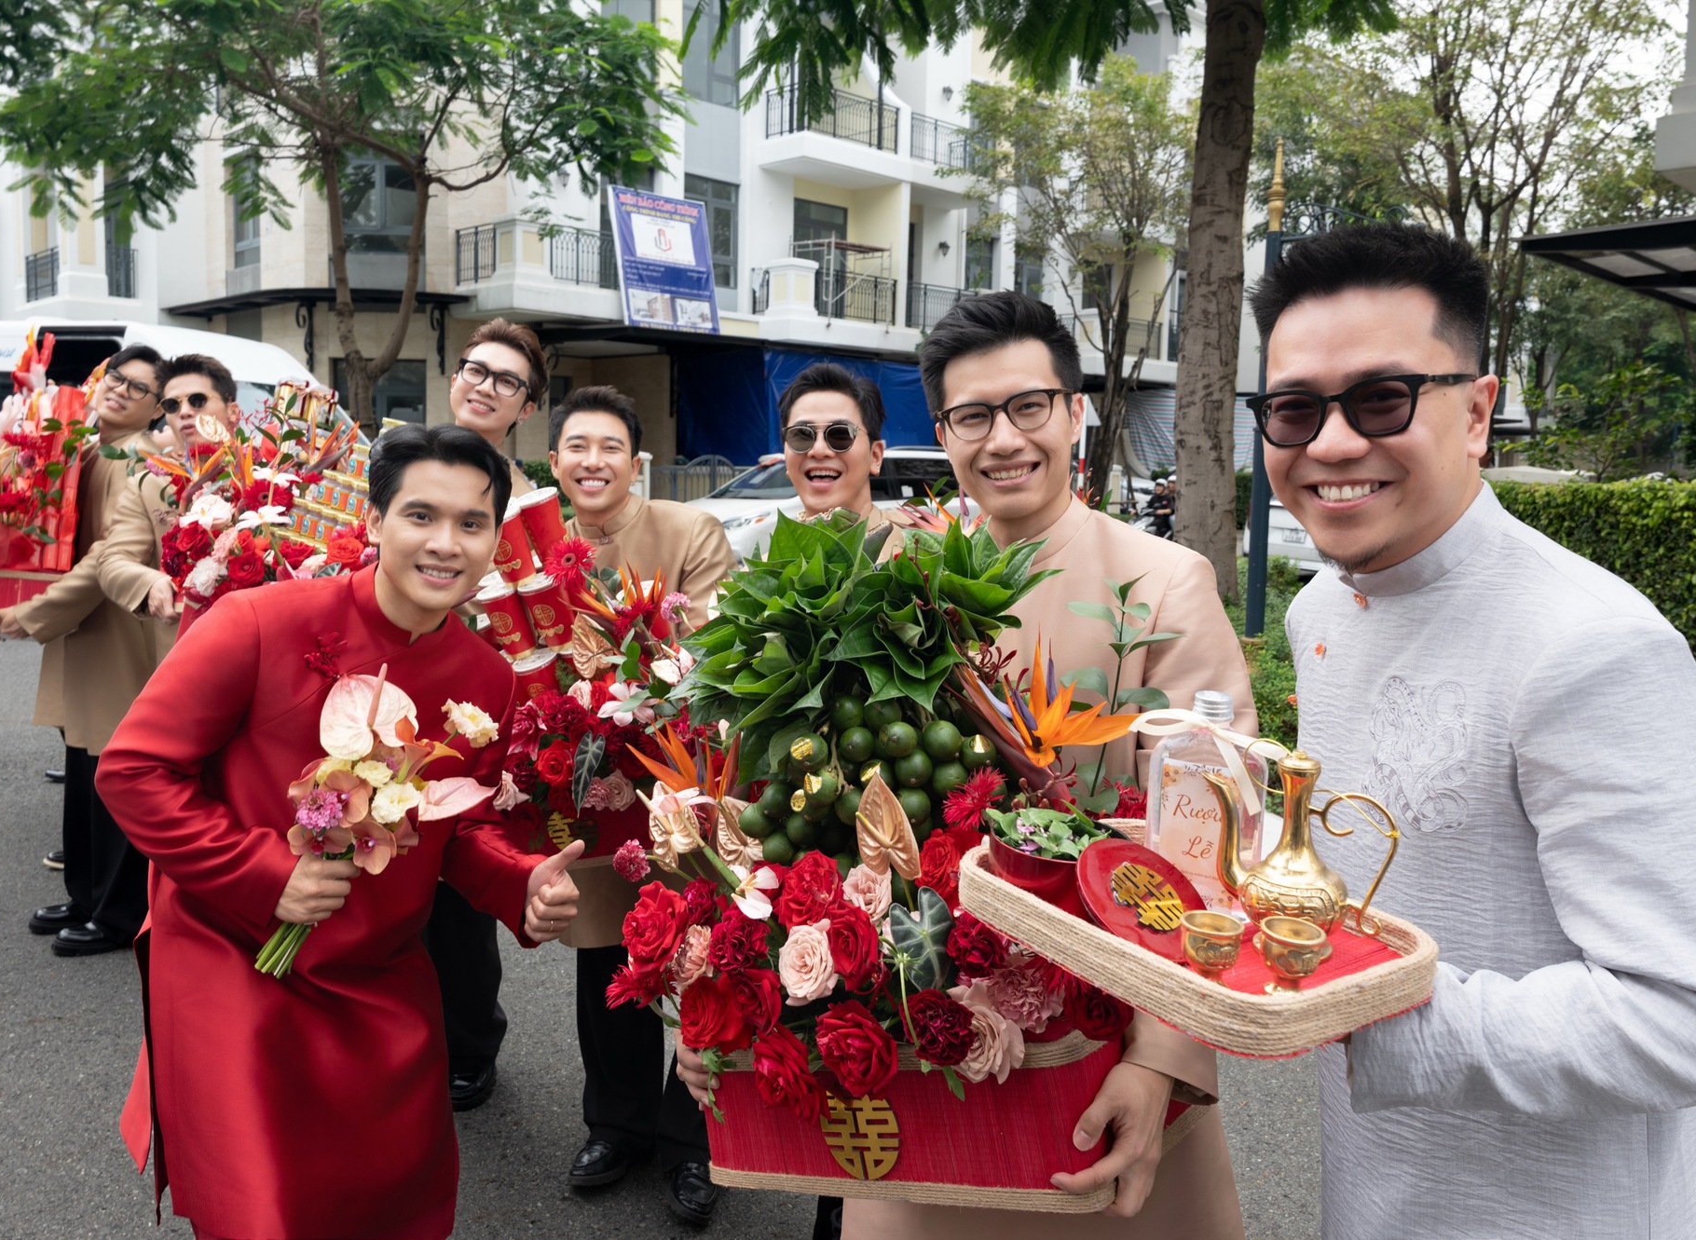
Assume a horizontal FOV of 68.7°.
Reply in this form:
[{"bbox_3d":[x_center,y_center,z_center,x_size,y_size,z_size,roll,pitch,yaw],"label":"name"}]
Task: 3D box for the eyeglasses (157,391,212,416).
[{"bbox_3d":[-1.750,-0.557,3.350,0.140,0.048,0.140,-12,-11,0],"label":"eyeglasses"}]

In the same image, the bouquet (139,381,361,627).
[{"bbox_3d":[-1.379,-0.273,2.930,0.520,0.540,0.380,-1,7,-21],"label":"bouquet"}]

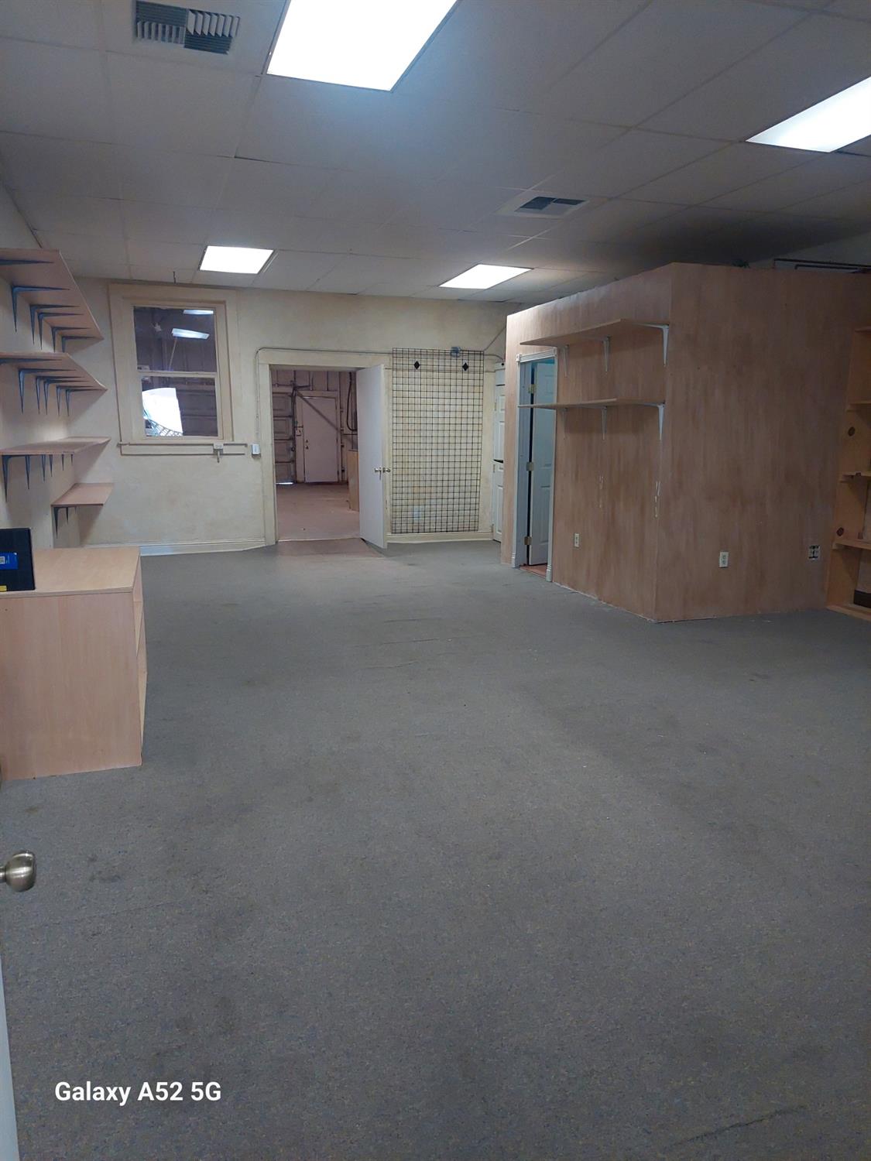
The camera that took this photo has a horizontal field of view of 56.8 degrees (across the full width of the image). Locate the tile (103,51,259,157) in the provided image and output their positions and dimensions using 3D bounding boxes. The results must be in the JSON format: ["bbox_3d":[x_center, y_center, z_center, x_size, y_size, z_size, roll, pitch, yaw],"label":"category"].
[{"bbox_3d":[-1.223,-2.245,3.854,0.620,0.020,1.195,-3,12,-19],"label":"tile"}]

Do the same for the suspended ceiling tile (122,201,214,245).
[{"bbox_3d":[-2.036,-2.706,6.116,0.608,0.020,1.240,-3,12,-19],"label":"suspended ceiling tile"}]

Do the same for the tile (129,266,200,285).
[{"bbox_3d":[-2.764,-3.119,8.188,0.605,0.020,0.846,-4,12,-19],"label":"tile"}]

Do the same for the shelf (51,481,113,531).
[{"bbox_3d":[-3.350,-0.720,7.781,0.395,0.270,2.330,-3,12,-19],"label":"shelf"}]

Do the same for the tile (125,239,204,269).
[{"bbox_3d":[-2.426,-2.929,7.235,0.605,0.020,1.202,-4,12,-19],"label":"tile"}]

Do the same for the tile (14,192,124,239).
[{"bbox_3d":[-2.641,-2.668,5.907,0.675,0.020,1.250,-3,12,-19],"label":"tile"}]

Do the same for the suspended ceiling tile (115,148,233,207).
[{"bbox_3d":[-1.631,-2.485,5.000,0.605,0.020,1.202,-4,12,-19],"label":"suspended ceiling tile"}]

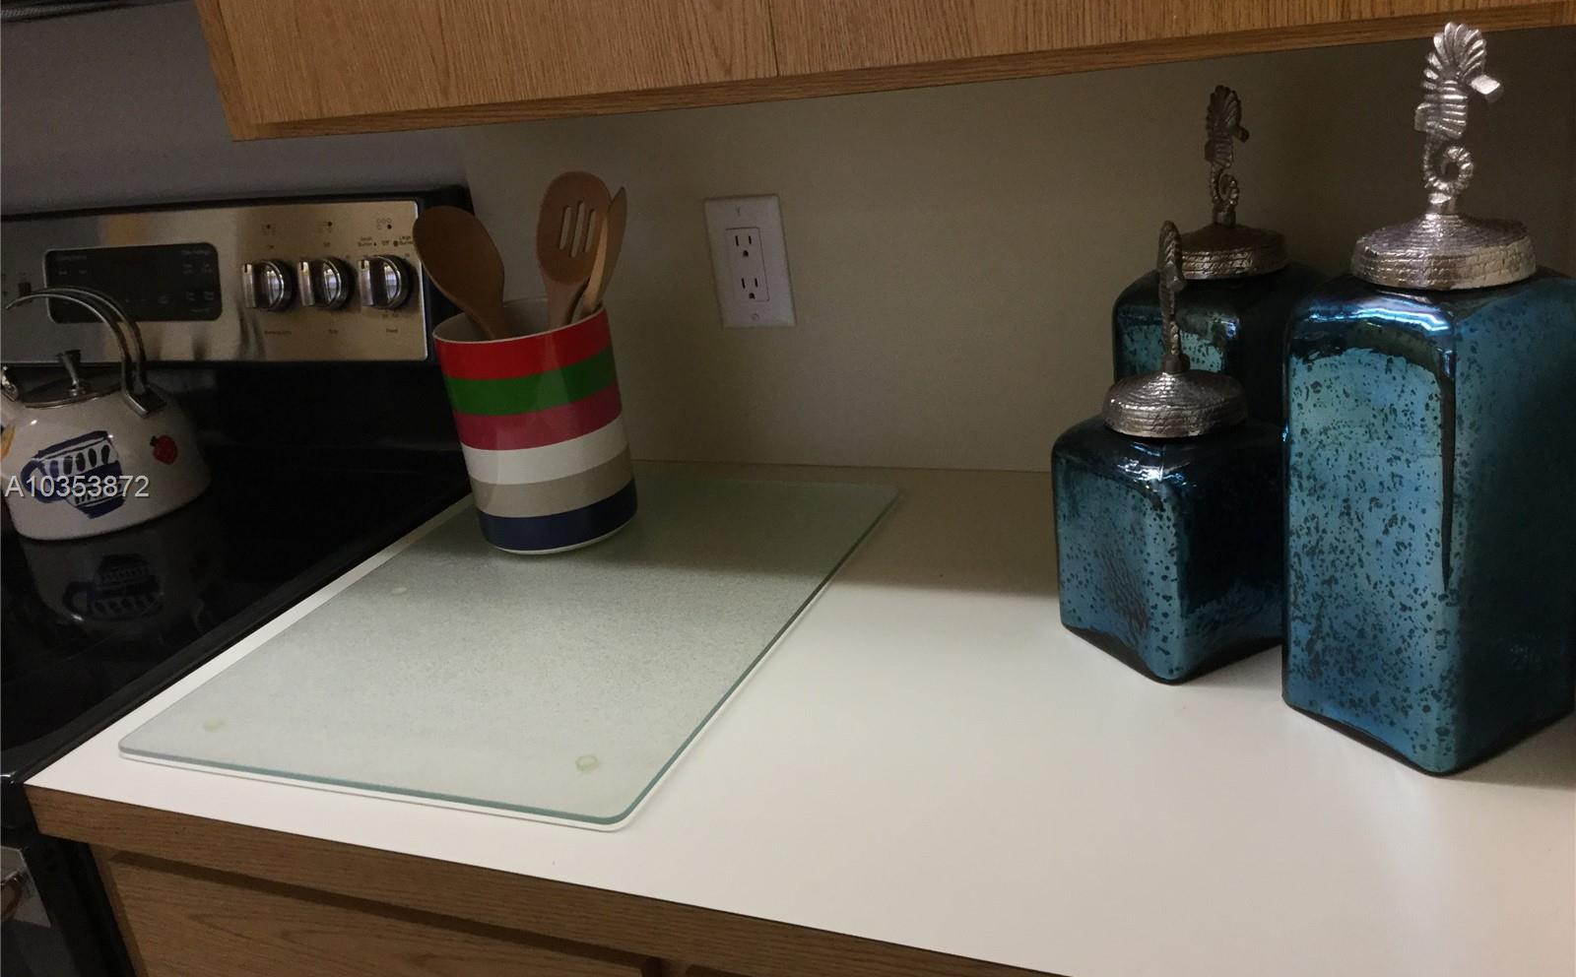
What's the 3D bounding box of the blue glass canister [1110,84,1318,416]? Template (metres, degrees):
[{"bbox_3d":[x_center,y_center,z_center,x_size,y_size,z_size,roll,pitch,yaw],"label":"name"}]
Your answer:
[{"bbox_3d":[0.314,-0.122,1.016,0.118,0.327,0.118,-19,23,-27],"label":"blue glass canister"}]

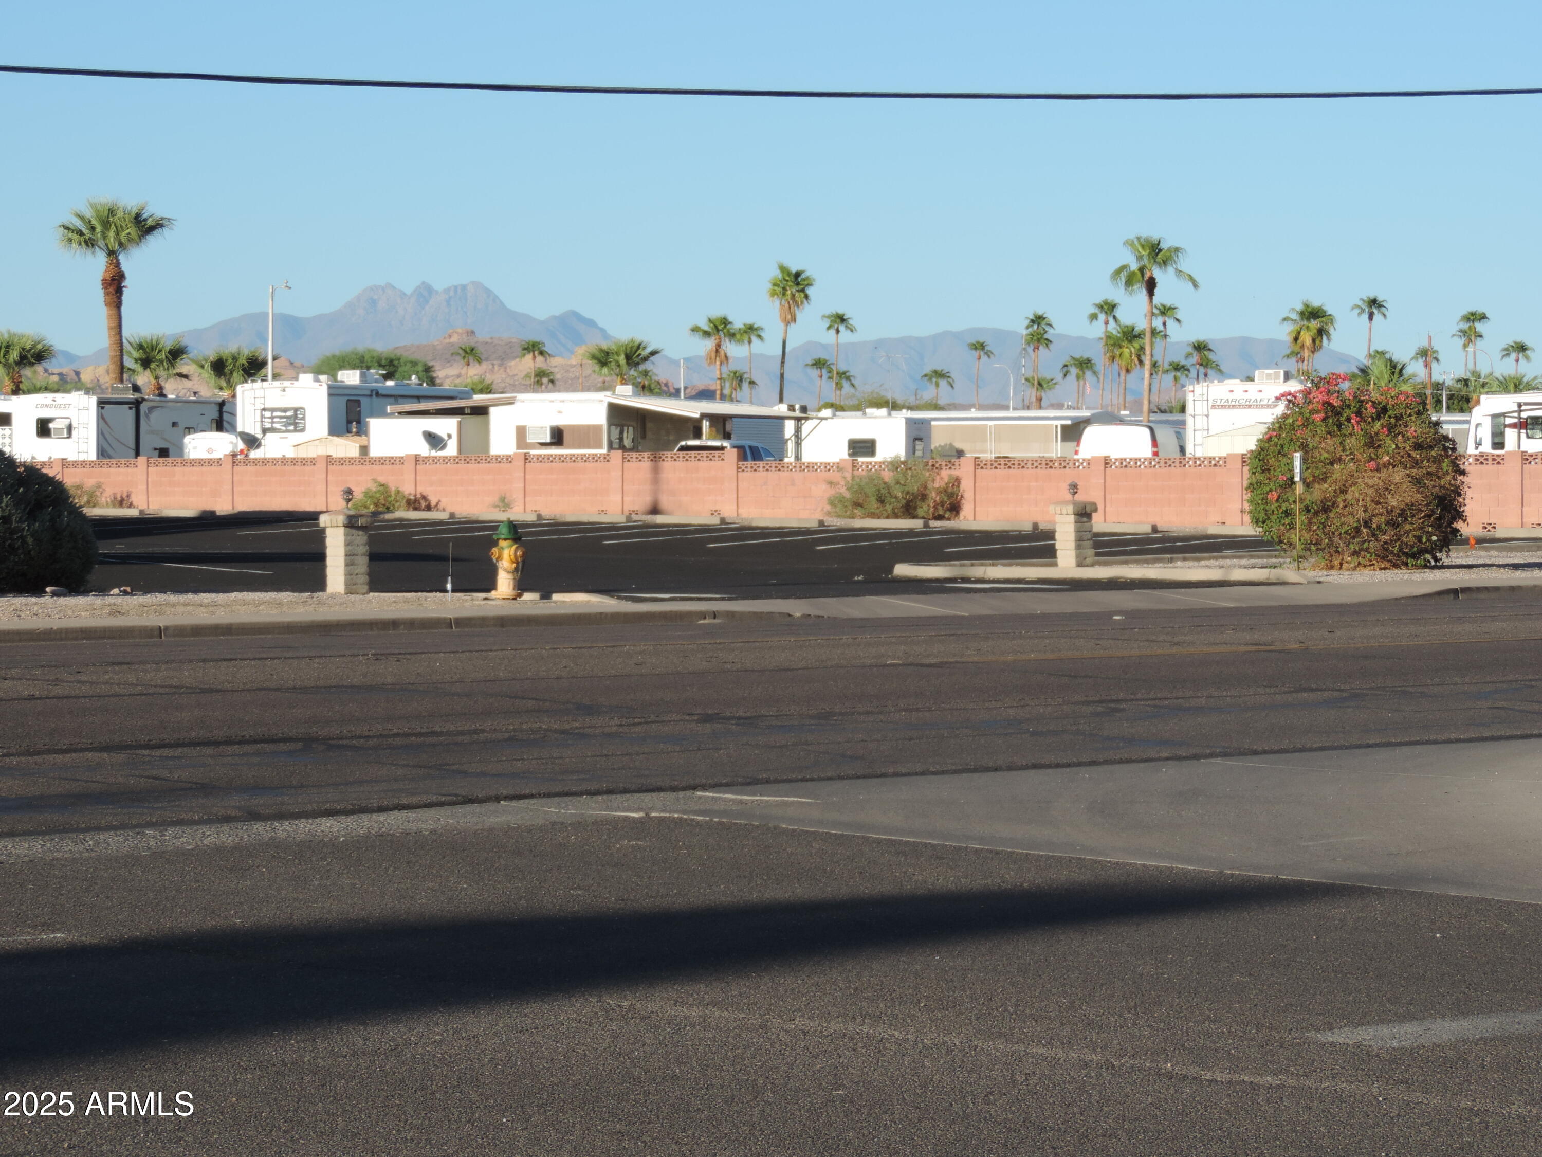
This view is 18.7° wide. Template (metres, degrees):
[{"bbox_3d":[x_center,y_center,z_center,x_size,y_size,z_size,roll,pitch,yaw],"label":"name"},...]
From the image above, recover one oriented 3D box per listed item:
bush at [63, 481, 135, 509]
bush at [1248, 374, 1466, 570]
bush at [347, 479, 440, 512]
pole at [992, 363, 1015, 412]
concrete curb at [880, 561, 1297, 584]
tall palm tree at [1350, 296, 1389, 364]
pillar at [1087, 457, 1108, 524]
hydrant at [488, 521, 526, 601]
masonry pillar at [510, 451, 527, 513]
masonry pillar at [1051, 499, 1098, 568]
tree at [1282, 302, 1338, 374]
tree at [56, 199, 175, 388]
[{"bbox_3d":[-14.000,-1.725,97.500,0.800,0.600,1.800,-1,1,-43],"label":"bush"},{"bbox_3d":[6.671,-1.224,53.400,2.480,2.190,2.400,0,1,0],"label":"bush"},{"bbox_3d":[-6.866,-1.490,85.300,0.900,0.660,1.800,-1,1,-42],"label":"bush"},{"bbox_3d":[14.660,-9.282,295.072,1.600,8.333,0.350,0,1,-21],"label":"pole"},{"bbox_3d":[3.596,-0.061,52.200,0.300,0.150,6.200,-1,1,-42],"label":"concrete curb"},{"bbox_3d":[40.942,-12.480,319.842,2.720,13.665,2.720,0,1,0],"label":"tall palm tree"},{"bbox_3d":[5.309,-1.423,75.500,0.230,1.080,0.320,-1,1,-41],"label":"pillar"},{"bbox_3d":[-2.644,-0.187,46.900,0.400,0.810,0.370,-1,1,-44],"label":"hydrant"},{"bbox_3d":[-4.714,-1.791,88.000,0.200,1.170,0.340,-1,1,-43],"label":"masonry pillar"},{"bbox_3d":[3.453,-0.500,53.200,0.400,0.770,0.400,-1,1,-43],"label":"masonry pillar"},{"bbox_3d":[35.644,-11.821,310.112,3.593,12.928,3.593,0,1,0],"label":"tree"},{"bbox_3d":[-20.303,-6.954,144.908,3.697,9.556,3.697,0,1,0],"label":"tree"}]

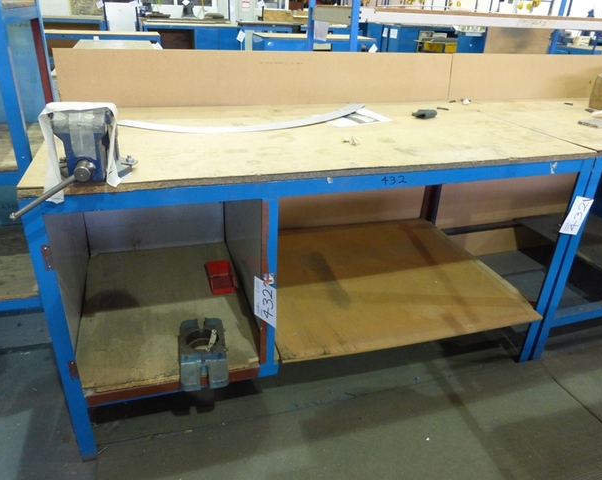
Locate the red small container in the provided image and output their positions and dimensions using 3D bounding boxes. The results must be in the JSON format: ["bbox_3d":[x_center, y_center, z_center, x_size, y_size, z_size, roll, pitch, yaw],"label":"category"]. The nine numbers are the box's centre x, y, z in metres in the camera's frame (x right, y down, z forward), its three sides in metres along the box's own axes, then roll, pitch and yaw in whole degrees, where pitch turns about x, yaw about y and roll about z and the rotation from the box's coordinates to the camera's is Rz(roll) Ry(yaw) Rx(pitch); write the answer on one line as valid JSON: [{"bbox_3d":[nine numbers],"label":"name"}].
[{"bbox_3d":[-0.343,0.158,1.975,0.096,0.069,0.169,-5,28,-14],"label":"red small container"}]

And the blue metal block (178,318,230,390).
[{"bbox_3d":[-0.313,0.360,1.484,0.140,0.103,0.204,-3,28,-11],"label":"blue metal block"}]

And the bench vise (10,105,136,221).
[{"bbox_3d":[-0.567,-0.242,1.180,0.277,0.225,0.380,-6,28,-15],"label":"bench vise"}]

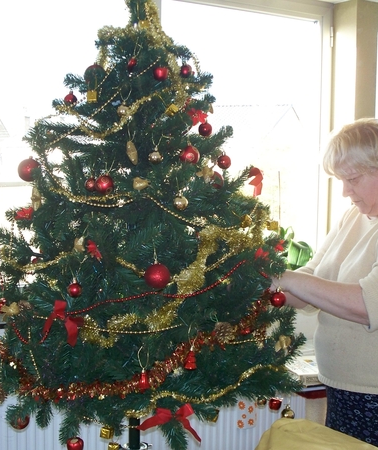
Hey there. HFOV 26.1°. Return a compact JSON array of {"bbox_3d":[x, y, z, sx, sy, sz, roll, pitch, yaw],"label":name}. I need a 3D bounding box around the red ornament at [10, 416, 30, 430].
[{"bbox_3d":[-0.449,0.517,2.170,0.054,0.058,0.054,1,4,0],"label":"red ornament"}]

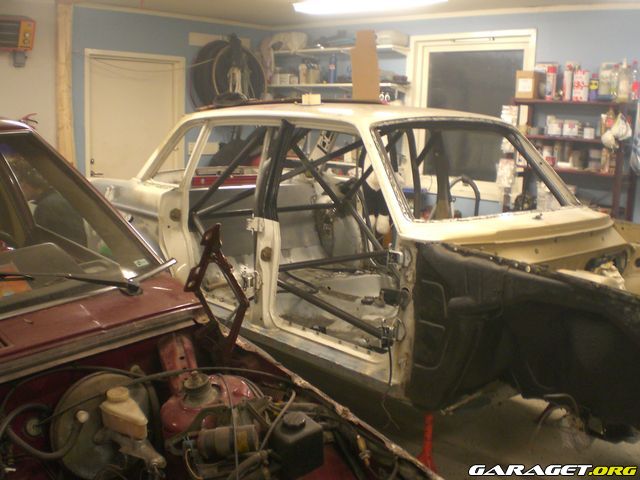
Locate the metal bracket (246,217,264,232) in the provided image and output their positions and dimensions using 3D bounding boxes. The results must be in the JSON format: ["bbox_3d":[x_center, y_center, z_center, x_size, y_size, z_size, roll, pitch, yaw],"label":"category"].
[{"bbox_3d":[-0.353,-0.085,3.842,0.050,0.080,0.080,-8,15,-44],"label":"metal bracket"}]

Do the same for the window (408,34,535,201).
[{"bbox_3d":[1.291,-1.091,6.232,1.253,1.428,0.110,12,14,43],"label":"window"}]

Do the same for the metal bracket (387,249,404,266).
[{"bbox_3d":[0.341,0.079,3.168,0.060,0.075,0.060,-8,15,-44],"label":"metal bracket"}]

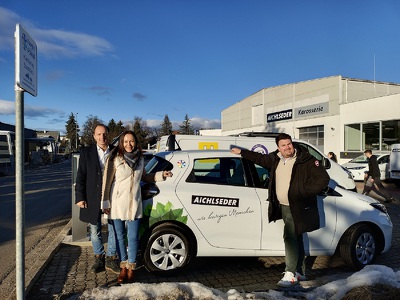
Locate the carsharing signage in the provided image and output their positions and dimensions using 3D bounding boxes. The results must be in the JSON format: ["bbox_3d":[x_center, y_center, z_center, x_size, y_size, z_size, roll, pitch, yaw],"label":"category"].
[{"bbox_3d":[-1.550,-0.785,2.580,0.050,0.510,0.340,0,0,-7],"label":"carsharing signage"}]

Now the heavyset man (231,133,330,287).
[{"bbox_3d":[0.940,0.665,3.400,1.100,1.730,0.520,0,0,20],"label":"heavyset man"}]

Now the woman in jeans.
[{"bbox_3d":[-0.715,0.633,3.260,0.780,1.680,0.440,0,0,-13],"label":"woman in jeans"}]

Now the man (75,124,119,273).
[{"bbox_3d":[-1.210,0.570,3.490,0.560,1.760,0.400,0,0,-18],"label":"man"}]

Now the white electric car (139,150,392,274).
[{"bbox_3d":[0.850,0.775,4.430,4.080,1.550,1.790,2,0,-11],"label":"white electric car"}]

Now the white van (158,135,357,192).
[{"bbox_3d":[1.330,0.630,7.800,4.950,1.930,1.930,1,0,-7],"label":"white van"}]

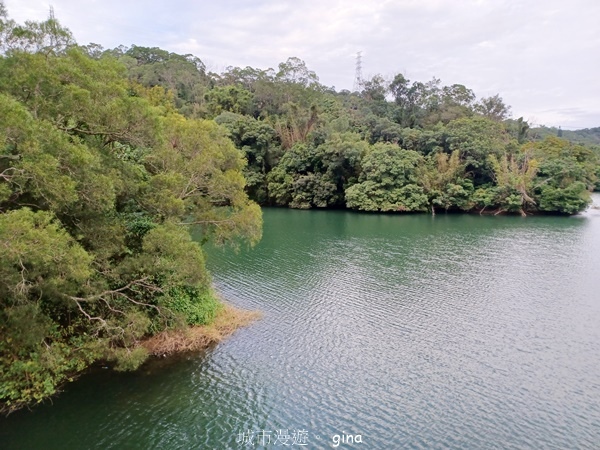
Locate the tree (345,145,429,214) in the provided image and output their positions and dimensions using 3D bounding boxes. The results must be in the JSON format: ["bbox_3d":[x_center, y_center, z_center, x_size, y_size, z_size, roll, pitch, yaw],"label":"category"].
[{"bbox_3d":[10.181,-5.473,51.000,9.700,7.800,8.300,1,9,6],"label":"tree"}]

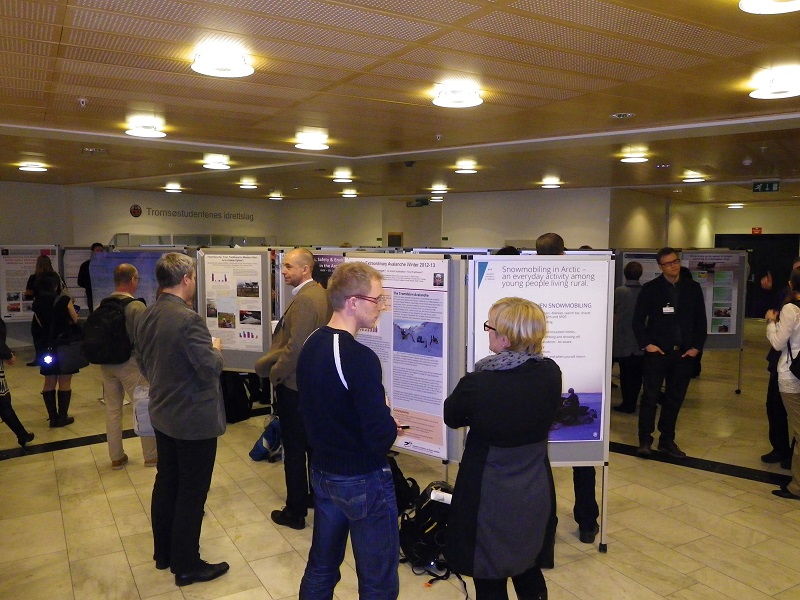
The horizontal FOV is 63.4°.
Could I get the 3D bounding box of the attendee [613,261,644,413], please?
[{"bbox_3d":[2.563,0.408,7.165,0.500,1.660,0.380,-1,5,-17],"label":"attendee"}]

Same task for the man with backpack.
[{"bbox_3d":[-2.292,0.549,5.378,0.500,1.700,0.500,3,6,25],"label":"man with backpack"}]

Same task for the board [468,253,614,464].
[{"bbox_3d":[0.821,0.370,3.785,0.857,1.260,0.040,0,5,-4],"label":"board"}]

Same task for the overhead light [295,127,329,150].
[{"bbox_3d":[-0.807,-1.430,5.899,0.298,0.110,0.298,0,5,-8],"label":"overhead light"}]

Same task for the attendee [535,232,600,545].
[{"bbox_3d":[1.006,0.542,3.950,0.520,1.880,0.360,1,5,4],"label":"attendee"}]

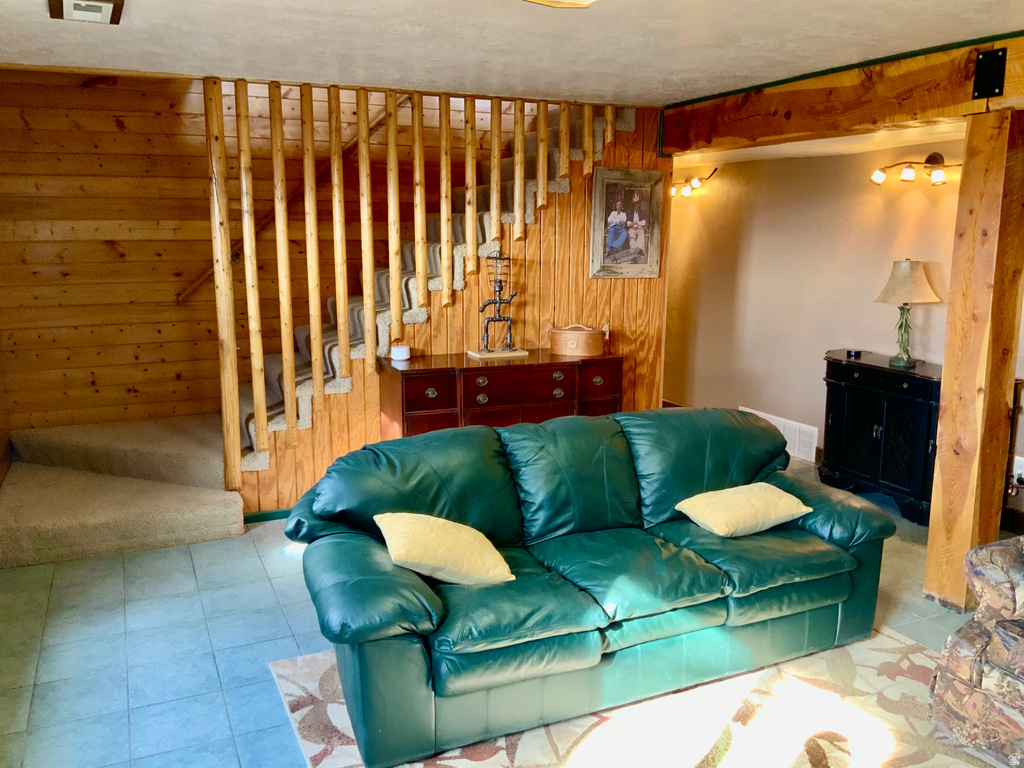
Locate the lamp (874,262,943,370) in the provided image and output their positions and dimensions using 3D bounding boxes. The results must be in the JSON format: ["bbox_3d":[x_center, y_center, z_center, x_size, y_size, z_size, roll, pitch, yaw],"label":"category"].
[{"bbox_3d":[2.347,-0.422,5.087,0.267,0.633,0.267,-4,11,-24],"label":"lamp"}]

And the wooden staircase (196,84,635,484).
[{"bbox_3d":[-0.453,-0.558,4.989,2.404,2.182,0.101,-4,11,-24],"label":"wooden staircase"}]

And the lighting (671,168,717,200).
[{"bbox_3d":[1.441,-1.687,7.130,0.182,0.192,0.768,-4,11,-24],"label":"lighting"}]

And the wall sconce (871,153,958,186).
[{"bbox_3d":[2.413,-1.262,5.029,0.182,0.192,0.727,-4,11,-24],"label":"wall sconce"}]

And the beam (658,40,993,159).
[{"bbox_3d":[1.535,-1.432,4.508,0.202,0.293,2.293,-4,11,-24],"label":"beam"}]

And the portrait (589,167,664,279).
[{"bbox_3d":[0.747,-1.018,5.474,0.515,0.679,0.040,-4,11,-24],"label":"portrait"}]

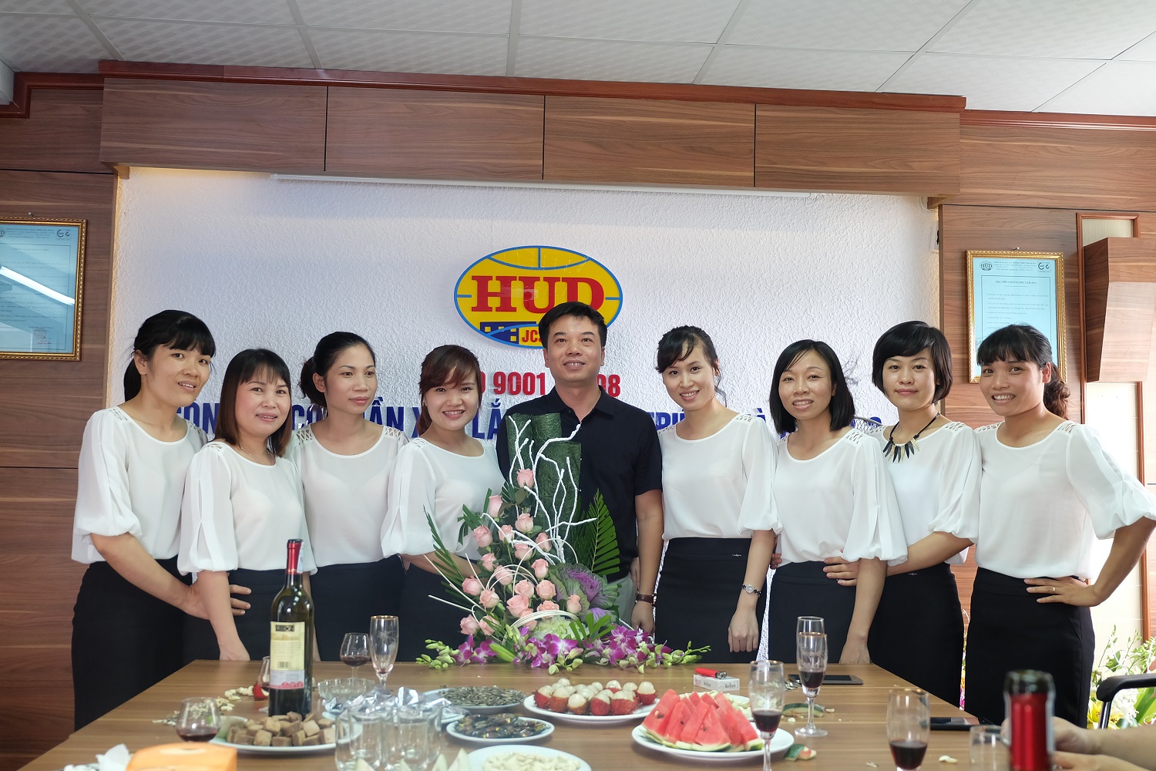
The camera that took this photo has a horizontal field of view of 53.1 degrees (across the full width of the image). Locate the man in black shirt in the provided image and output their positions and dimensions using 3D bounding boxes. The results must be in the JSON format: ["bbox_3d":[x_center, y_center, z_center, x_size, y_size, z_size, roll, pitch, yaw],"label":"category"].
[{"bbox_3d":[-0.007,0.601,2.974,0.470,1.641,0.280,1,-4,1],"label":"man in black shirt"}]

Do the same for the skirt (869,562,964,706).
[{"bbox_3d":[0.832,0.727,2.951,0.310,0.540,0.230,-2,-5,34],"label":"skirt"}]

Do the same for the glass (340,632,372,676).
[{"bbox_3d":[-0.455,0.565,2.357,0.065,0.112,0.065,1,-4,-4],"label":"glass"}]

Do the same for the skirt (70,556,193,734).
[{"bbox_3d":[-1.030,0.675,2.639,0.290,0.550,0.220,4,-5,-36],"label":"skirt"}]

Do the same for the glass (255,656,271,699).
[{"bbox_3d":[-0.541,0.543,2.064,0.065,0.112,0.065,1,-4,-4],"label":"glass"}]

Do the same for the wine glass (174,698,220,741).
[{"bbox_3d":[-0.556,0.517,1.688,0.065,0.112,0.065,1,-4,-4],"label":"wine glass"}]

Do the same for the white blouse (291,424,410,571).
[{"bbox_3d":[-0.590,0.281,2.951,0.380,0.358,0.260,2,-4,-13],"label":"white blouse"}]

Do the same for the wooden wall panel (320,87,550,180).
[{"bbox_3d":[-0.459,-0.806,3.726,0.695,0.273,0.030,1,-4,-4],"label":"wooden wall panel"}]

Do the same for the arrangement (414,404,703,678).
[{"bbox_3d":[-0.030,0.347,2.587,0.630,0.570,0.340,1,-4,-4],"label":"arrangement"}]

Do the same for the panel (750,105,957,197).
[{"bbox_3d":[0.923,-0.776,3.830,0.689,0.275,0.030,1,-4,-4],"label":"panel"}]

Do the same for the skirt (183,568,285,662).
[{"bbox_3d":[-0.805,0.716,2.784,0.310,0.540,0.220,3,-4,-24],"label":"skirt"}]

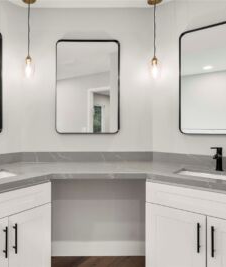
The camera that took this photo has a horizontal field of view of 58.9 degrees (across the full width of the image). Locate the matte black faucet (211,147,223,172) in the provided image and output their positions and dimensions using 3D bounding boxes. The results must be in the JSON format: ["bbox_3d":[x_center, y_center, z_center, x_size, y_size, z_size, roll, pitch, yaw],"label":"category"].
[{"bbox_3d":[0.775,0.196,1.473,0.048,0.178,0.140,1,1,40],"label":"matte black faucet"}]

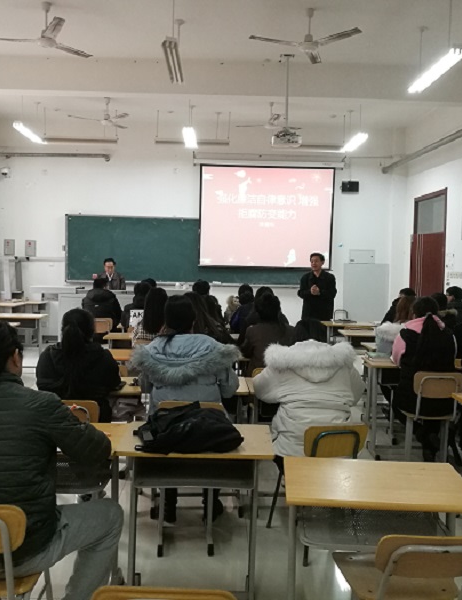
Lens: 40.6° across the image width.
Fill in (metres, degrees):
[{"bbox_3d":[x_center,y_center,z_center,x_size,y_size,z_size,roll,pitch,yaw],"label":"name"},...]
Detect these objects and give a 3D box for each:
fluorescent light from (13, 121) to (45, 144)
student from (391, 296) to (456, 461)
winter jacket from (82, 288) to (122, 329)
[{"bbox_3d":[-3.119,-2.589,9.606,0.180,0.100,1.270,1,4,-2],"label":"fluorescent light"},{"bbox_3d":[1.434,0.619,4.822,0.500,1.310,0.720,1,4,-2],"label":"student"},{"bbox_3d":[-1.608,0.164,7.783,0.500,0.620,0.380,1,4,-2],"label":"winter jacket"}]

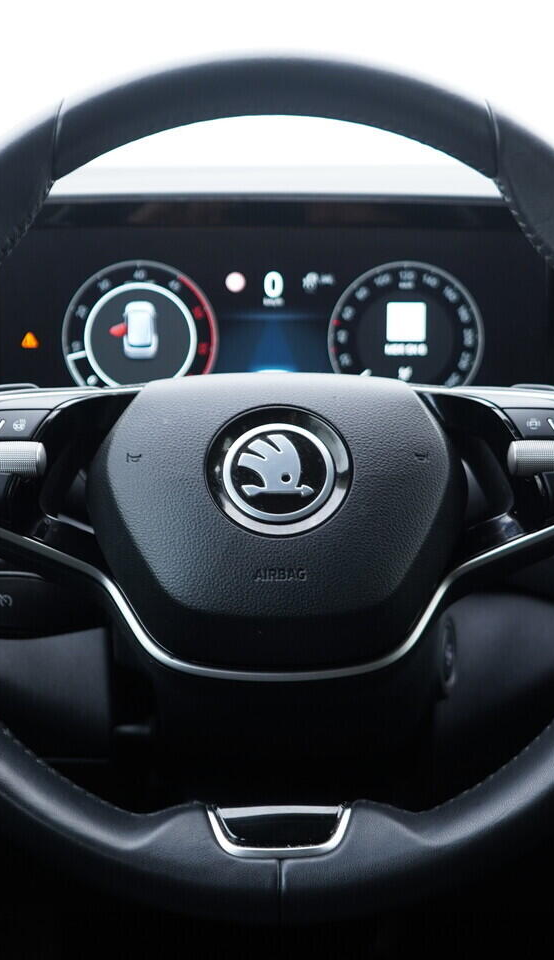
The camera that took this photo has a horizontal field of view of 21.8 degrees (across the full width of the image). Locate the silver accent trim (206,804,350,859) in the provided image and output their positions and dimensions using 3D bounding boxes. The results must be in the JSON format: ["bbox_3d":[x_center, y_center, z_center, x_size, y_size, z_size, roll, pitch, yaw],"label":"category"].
[{"bbox_3d":[0.001,0.133,0.545,0.054,0.021,0.012,0,-17,0],"label":"silver accent trim"}]

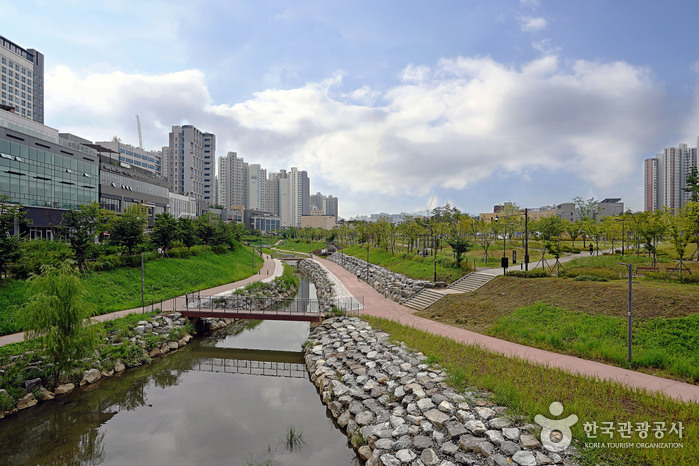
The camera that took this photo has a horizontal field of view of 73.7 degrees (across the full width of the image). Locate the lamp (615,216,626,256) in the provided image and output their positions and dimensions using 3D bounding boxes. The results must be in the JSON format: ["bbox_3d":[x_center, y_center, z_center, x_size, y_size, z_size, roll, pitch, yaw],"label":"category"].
[{"bbox_3d":[38.400,0.600,66.000,1.500,5.250,0.300,0,0,11],"label":"lamp"}]

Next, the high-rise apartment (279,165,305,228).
[{"bbox_3d":[-74.700,-40.500,600.000,31.000,85.000,25.000,0,0,-12],"label":"high-rise apartment"}]

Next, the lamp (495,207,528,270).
[{"bbox_3d":[16.200,0.690,46.500,3.200,6.200,0.500,0,0,16],"label":"lamp"}]

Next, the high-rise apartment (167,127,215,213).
[{"bbox_3d":[-78.000,-24.000,234.000,18.000,54.500,22.000,0,0,-2],"label":"high-rise apartment"}]

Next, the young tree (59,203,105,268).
[{"bbox_3d":[-25.700,0.360,44.900,4.300,6.600,4.300,0,0,0],"label":"young tree"}]

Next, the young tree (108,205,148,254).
[{"bbox_3d":[-26.500,0.050,55.800,4.500,6.800,4.500,0,0,0],"label":"young tree"}]

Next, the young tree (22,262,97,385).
[{"bbox_3d":[-15.560,4.860,25.000,4.000,6.500,4.000,0,0,0],"label":"young tree"}]

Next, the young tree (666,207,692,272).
[{"bbox_3d":[27.970,0.640,39.500,2.400,5.700,2.400,0,0,0],"label":"young tree"}]

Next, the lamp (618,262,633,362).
[{"bbox_3d":[13.770,4.000,23.100,0.850,5.000,0.200,0,0,-33],"label":"lamp"}]

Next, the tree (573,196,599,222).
[{"bbox_3d":[51.000,-2.300,101.000,6.000,10.900,6.000,0,0,0],"label":"tree"}]

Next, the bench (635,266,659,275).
[{"bbox_3d":[26.170,3.330,41.000,1.750,0.450,0.450,0,0,30],"label":"bench"}]

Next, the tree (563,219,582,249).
[{"bbox_3d":[47.900,0.020,100.000,4.100,6.300,4.100,0,0,0],"label":"tree"}]

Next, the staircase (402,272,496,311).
[{"bbox_3d":[8.870,5.160,41.700,7.200,2.800,3.700,0,0,-17],"label":"staircase"}]

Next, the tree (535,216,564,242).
[{"bbox_3d":[38.720,-0.390,90.000,5.400,6.100,5.400,0,0,0],"label":"tree"}]

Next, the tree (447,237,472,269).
[{"bbox_3d":[12.160,2.160,51.500,2.900,3.600,2.900,0,0,0],"label":"tree"}]

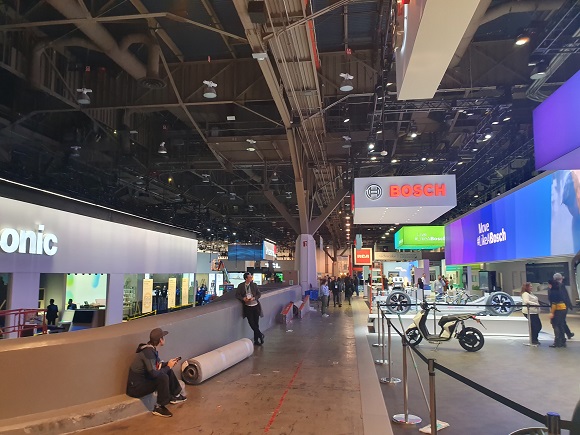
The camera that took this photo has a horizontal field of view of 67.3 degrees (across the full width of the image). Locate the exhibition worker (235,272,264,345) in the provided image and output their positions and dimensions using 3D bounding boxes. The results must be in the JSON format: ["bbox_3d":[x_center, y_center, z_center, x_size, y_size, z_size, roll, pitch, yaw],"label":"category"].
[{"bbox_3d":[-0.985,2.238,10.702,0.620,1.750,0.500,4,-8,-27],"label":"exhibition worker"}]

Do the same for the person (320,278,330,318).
[{"bbox_3d":[1.453,3.256,18.032,0.380,1.620,0.460,-5,-9,37],"label":"person"}]

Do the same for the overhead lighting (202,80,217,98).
[{"bbox_3d":[-3.161,-5.099,17.354,0.520,0.620,0.520,-1,-7,8],"label":"overhead lighting"}]

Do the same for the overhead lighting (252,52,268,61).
[{"bbox_3d":[-0.946,-5.161,13.965,0.500,0.220,0.300,-1,-7,8],"label":"overhead lighting"}]

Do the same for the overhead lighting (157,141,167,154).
[{"bbox_3d":[-8.500,-4.668,29.194,0.580,0.680,0.580,-1,-7,8],"label":"overhead lighting"}]

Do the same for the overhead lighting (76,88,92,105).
[{"bbox_3d":[-9.706,-5.737,20.642,0.600,0.620,0.580,-1,-7,8],"label":"overhead lighting"}]

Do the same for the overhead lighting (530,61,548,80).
[{"bbox_3d":[10.219,-6.065,17.913,0.600,0.620,0.580,-1,-7,8],"label":"overhead lighting"}]

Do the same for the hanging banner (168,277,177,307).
[{"bbox_3d":[-8.490,5.506,31.556,0.080,2.200,1.150,-1,-7,11],"label":"hanging banner"}]

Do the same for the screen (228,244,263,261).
[{"bbox_3d":[-5.479,4.376,54.000,4.280,1.980,0.300,-1,-7,8],"label":"screen"}]

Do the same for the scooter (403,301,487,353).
[{"bbox_3d":[3.541,2.504,10.148,1.850,1.100,0.680,-3,-8,25],"label":"scooter"}]

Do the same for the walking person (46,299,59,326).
[{"bbox_3d":[-9.926,4.255,18.206,0.520,1.750,0.380,2,-8,-14],"label":"walking person"}]

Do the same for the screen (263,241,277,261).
[{"bbox_3d":[-2.836,4.582,59.401,0.400,2.400,8.800,-1,-7,11],"label":"screen"}]

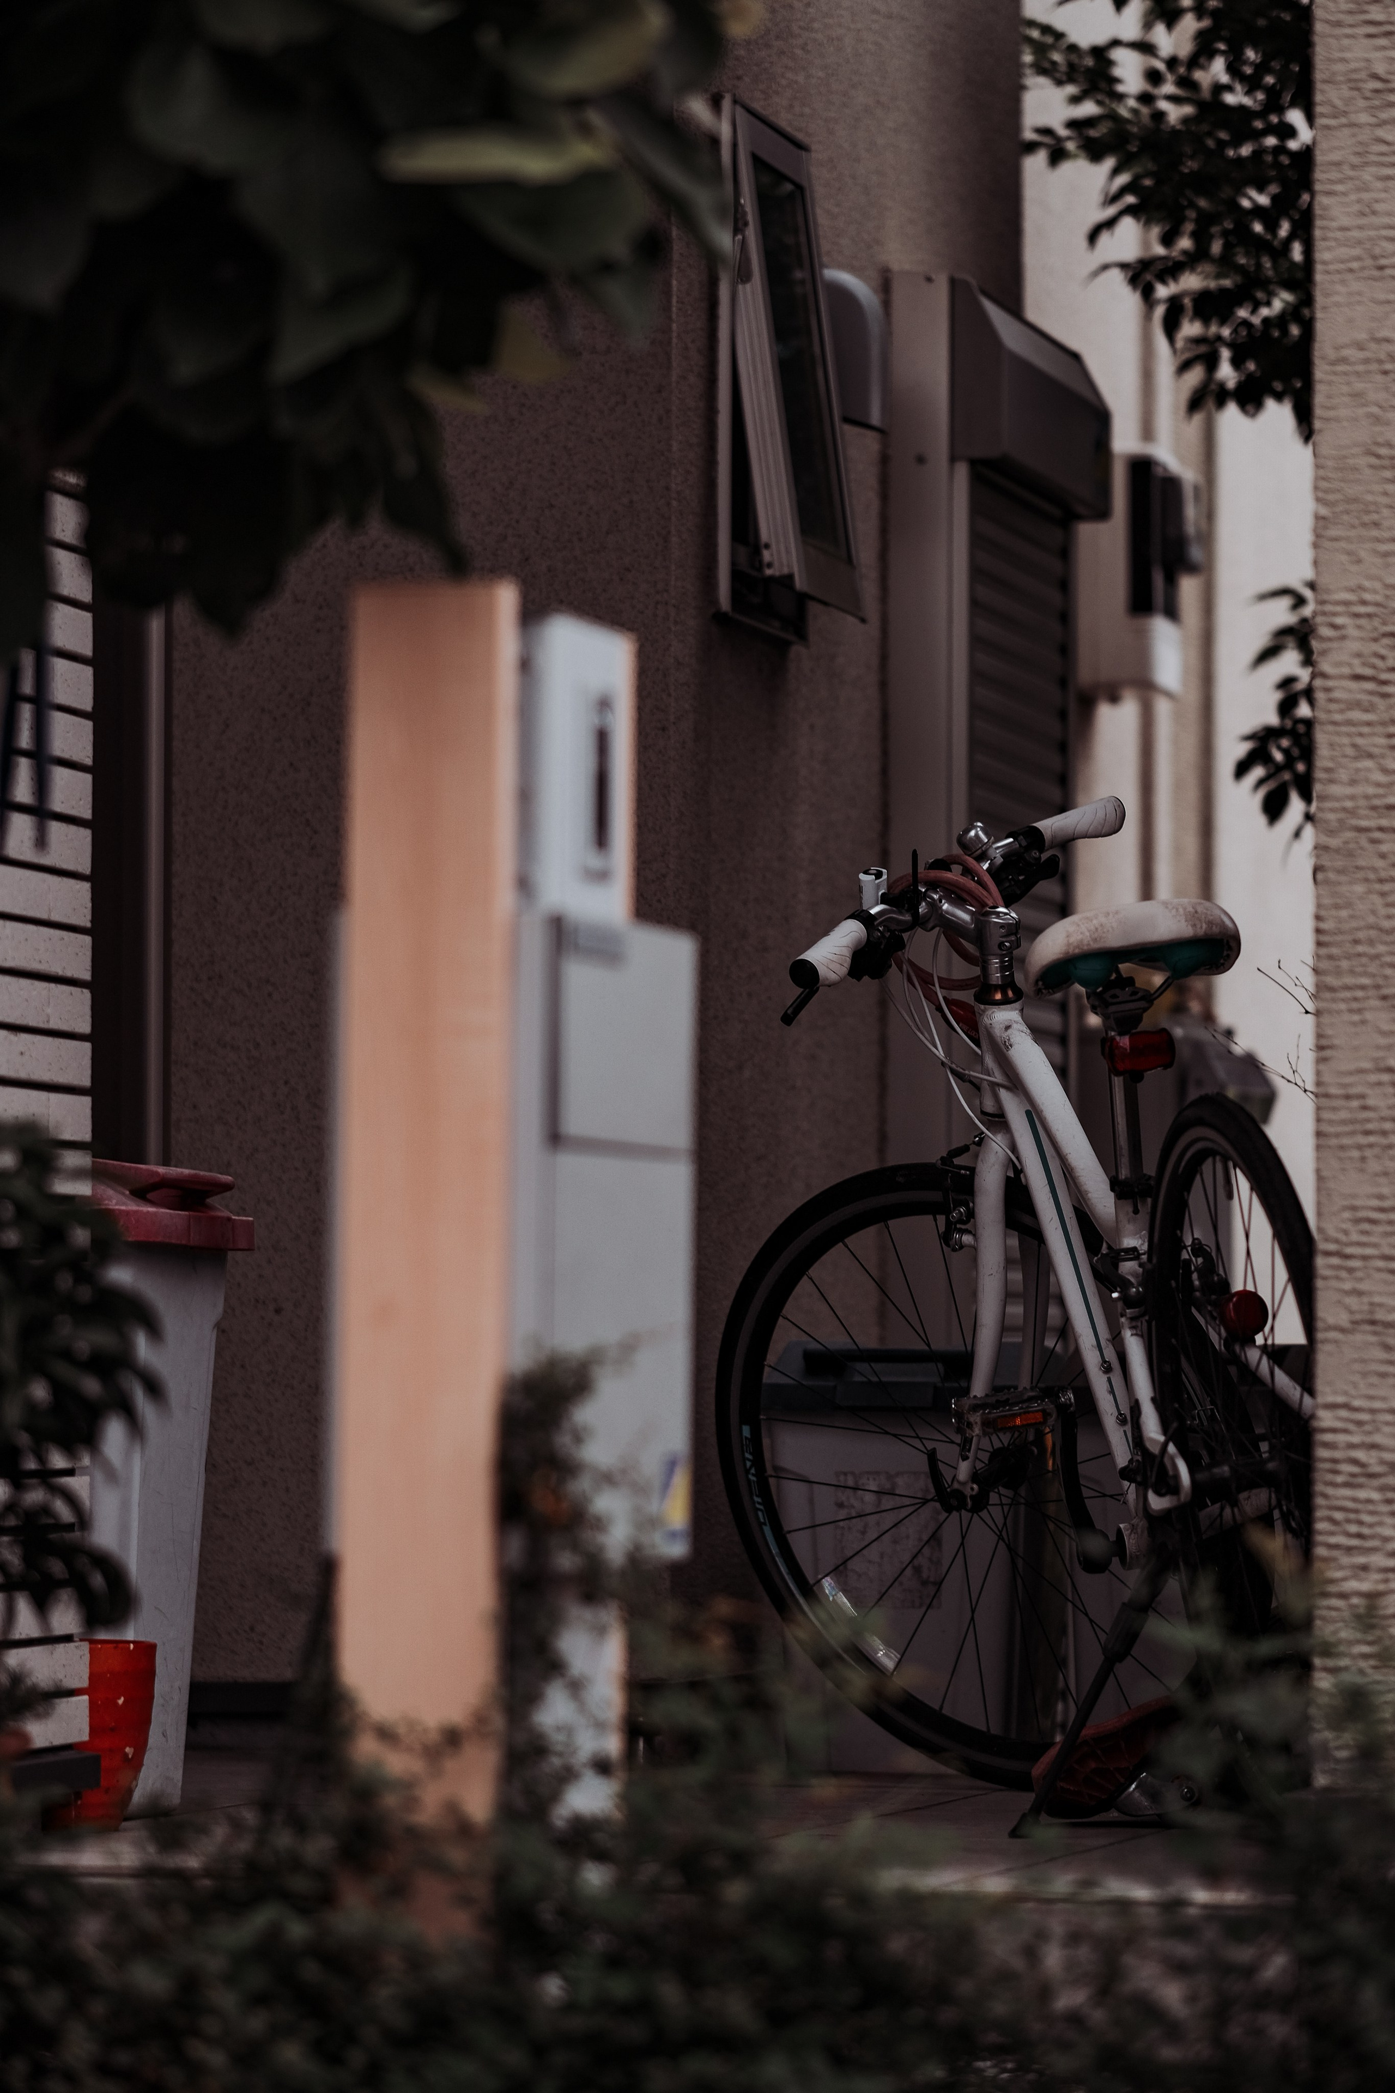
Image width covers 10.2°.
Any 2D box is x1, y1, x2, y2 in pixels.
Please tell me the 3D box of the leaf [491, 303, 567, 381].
[{"bbox_3d":[-0.095,-0.396,4.400,0.044,0.044,0.040,0,-3,0],"label":"leaf"}]

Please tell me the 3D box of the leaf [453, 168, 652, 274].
[{"bbox_3d":[-0.079,-0.452,4.250,0.108,0.066,0.060,0,-3,0],"label":"leaf"}]

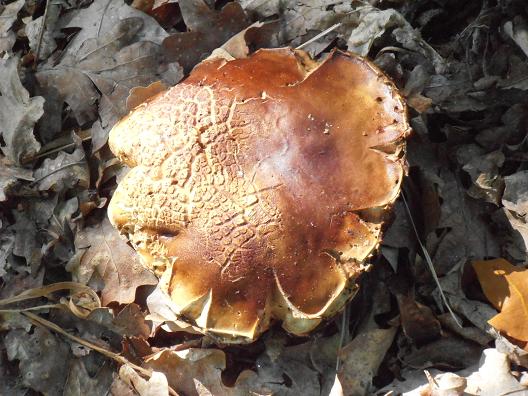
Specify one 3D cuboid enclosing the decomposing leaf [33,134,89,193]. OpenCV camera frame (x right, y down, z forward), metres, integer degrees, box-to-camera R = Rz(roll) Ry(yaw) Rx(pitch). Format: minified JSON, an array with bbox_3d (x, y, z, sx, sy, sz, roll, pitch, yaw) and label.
[{"bbox_3d":[-0.111,-0.018,2.004,0.034,0.013,0.026,-22,67,-11],"label":"decomposing leaf"}]

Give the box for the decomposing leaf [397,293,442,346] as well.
[{"bbox_3d":[0.084,0.065,1.967,0.024,0.015,0.029,-4,65,-3],"label":"decomposing leaf"}]

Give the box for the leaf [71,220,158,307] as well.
[{"bbox_3d":[-0.080,0.035,1.979,0.045,0.014,0.049,-14,66,-8],"label":"leaf"}]

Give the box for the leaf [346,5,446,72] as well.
[{"bbox_3d":[0.074,-0.089,2.036,0.052,0.024,0.038,22,67,9],"label":"leaf"}]

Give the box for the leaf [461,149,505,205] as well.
[{"bbox_3d":[0.119,-0.012,2.003,0.024,0.015,0.031,0,65,-1],"label":"leaf"}]

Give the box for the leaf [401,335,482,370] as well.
[{"bbox_3d":[0.095,0.083,1.962,0.044,0.014,0.021,-6,65,-4],"label":"leaf"}]

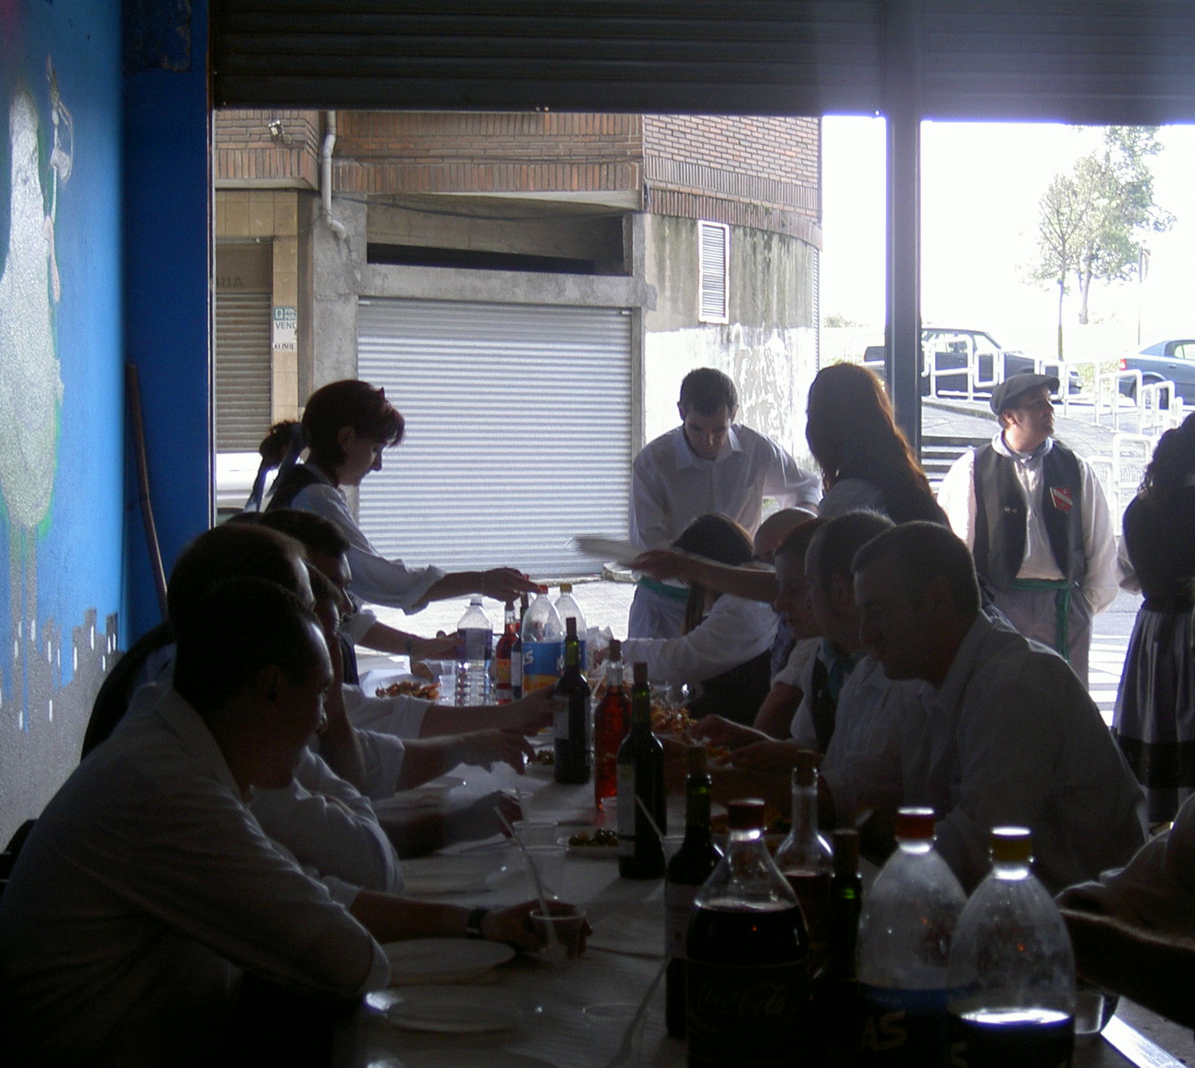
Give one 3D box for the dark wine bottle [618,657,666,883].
[{"bbox_3d":[0.070,0.365,3.535,0.075,0.333,0.075,0,2,0],"label":"dark wine bottle"}]

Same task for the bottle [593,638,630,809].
[{"bbox_3d":[0.033,0.363,4.374,0.075,0.316,0.075,0,2,0],"label":"bottle"}]

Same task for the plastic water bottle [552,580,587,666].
[{"bbox_3d":[-0.083,0.301,6.113,0.108,0.330,0.108,0,2,0],"label":"plastic water bottle"}]

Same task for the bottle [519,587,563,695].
[{"bbox_3d":[-0.141,0.301,5.885,0.107,0.330,0.107,0,2,0],"label":"bottle"}]

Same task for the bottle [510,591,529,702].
[{"bbox_3d":[-0.192,0.315,6.034,0.075,0.318,0.075,0,2,0],"label":"bottle"}]

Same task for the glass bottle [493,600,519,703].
[{"bbox_3d":[-0.230,0.319,5.963,0.074,0.305,0.074,0,2,0],"label":"glass bottle"}]

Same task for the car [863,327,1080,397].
[{"bbox_3d":[7.363,-3.315,44.500,4.250,1.570,1.720,3,2,6],"label":"car"}]

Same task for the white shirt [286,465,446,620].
[{"bbox_3d":[-0.588,0.056,5.655,0.430,0.480,0.440,-1,2,-14],"label":"white shirt"}]

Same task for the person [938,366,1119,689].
[{"bbox_3d":[1.562,0.283,8.200,0.630,1.722,0.360,0,2,7],"label":"person"}]

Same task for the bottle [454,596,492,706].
[{"bbox_3d":[-0.307,0.319,5.664,0.090,0.318,0.090,0,2,0],"label":"bottle"}]

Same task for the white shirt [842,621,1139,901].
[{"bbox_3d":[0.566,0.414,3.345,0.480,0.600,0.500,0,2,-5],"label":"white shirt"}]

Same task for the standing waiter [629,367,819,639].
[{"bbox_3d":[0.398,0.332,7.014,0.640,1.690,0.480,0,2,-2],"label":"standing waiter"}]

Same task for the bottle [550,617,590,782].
[{"bbox_3d":[-0.053,0.343,4.713,0.075,0.336,0.075,0,2,0],"label":"bottle"}]

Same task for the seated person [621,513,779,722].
[{"bbox_3d":[0.286,0.587,5.520,0.640,1.265,0.500,0,2,-6],"label":"seated person"}]

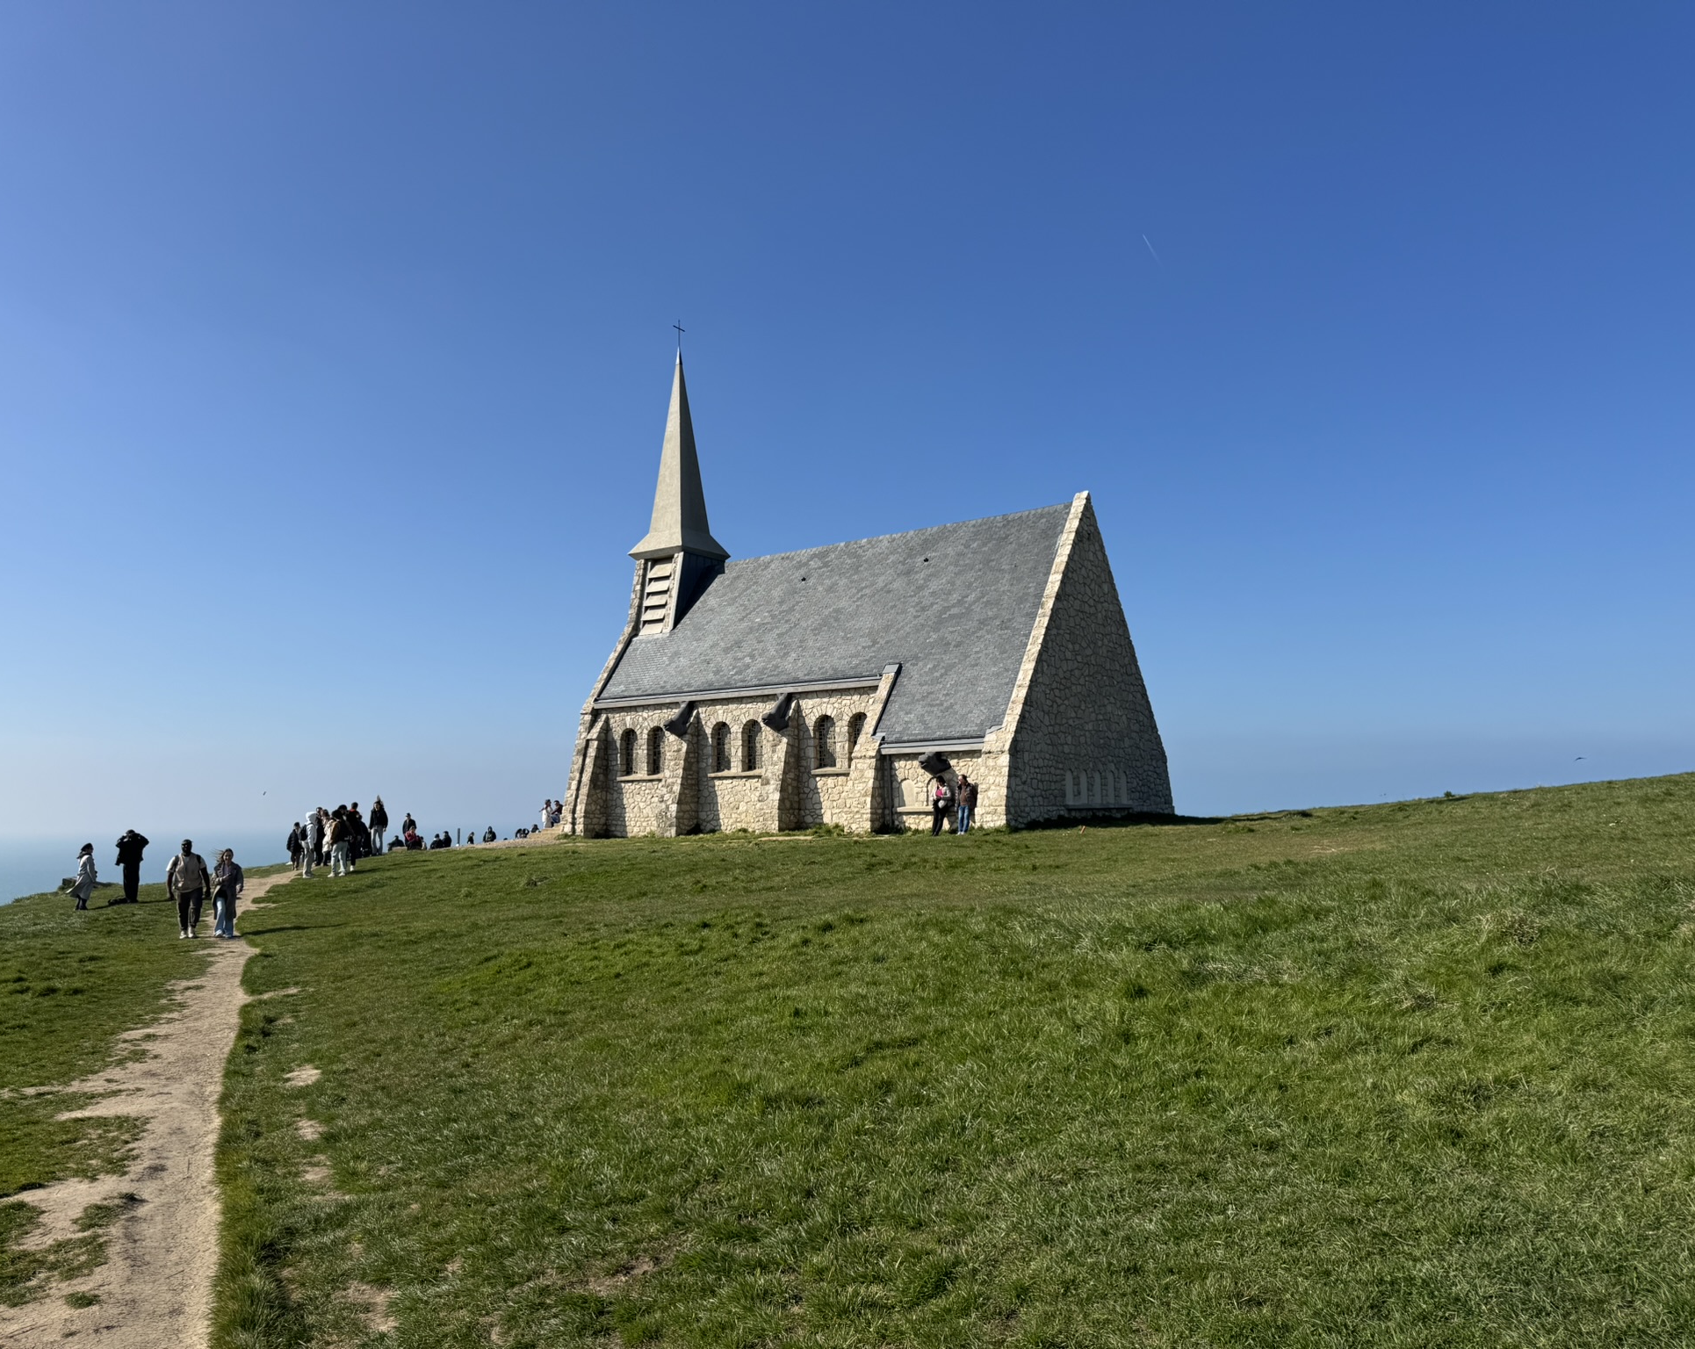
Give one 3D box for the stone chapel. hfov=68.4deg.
[{"bbox_3d":[-0.074,-4.370,46.801,19.933,20.322,12.659,-6,-8,35],"label":"stone chapel"}]

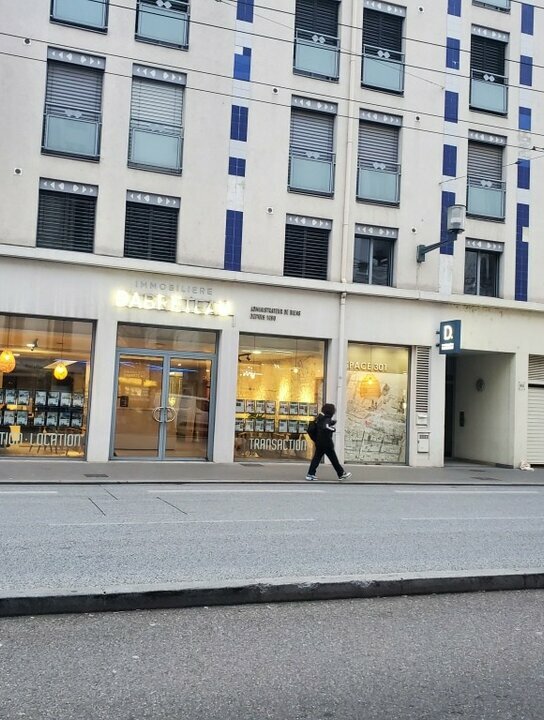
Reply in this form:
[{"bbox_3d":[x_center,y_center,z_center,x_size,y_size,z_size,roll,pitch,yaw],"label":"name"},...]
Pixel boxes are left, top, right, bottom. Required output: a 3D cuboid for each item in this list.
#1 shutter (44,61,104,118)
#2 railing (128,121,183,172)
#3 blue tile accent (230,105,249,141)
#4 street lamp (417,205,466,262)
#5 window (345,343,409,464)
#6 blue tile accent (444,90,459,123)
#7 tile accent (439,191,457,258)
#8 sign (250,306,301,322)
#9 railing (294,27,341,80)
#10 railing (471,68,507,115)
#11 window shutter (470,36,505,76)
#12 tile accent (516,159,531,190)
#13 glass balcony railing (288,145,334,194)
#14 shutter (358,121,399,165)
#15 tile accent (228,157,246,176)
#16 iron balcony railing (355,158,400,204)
[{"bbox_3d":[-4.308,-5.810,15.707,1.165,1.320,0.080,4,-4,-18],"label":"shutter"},{"bbox_3d":[-2.582,-4.776,16.072,1.182,0.963,0.060,4,-4,-18],"label":"railing"},{"bbox_3d":[-0.748,-5.477,16.731,0.399,0.800,0.050,4,-3,-19],"label":"blue tile accent"},{"bbox_3d":[4.032,-3.018,17.265,0.415,1.015,1.777,4,-4,-18],"label":"street lamp"},{"bbox_3d":[2.578,1.090,17.789,1.722,2.963,0.120,4,-3,-19],"label":"window"},{"bbox_3d":[4.792,-6.731,19.231,0.399,0.819,0.030,4,-4,-19],"label":"blue tile accent"},{"bbox_3d":[4.592,-3.558,18.785,0.408,1.668,0.030,4,-4,-19],"label":"tile accent"},{"bbox_3d":[0.099,-1.048,16.836,1.236,0.300,0.040,4,-3,-19],"label":"sign"},{"bbox_3d":[1.121,-7.498,17.763,1.216,1.111,0.080,4,-4,-19],"label":"railing"},{"bbox_3d":[5.869,-7.167,19.420,1.198,1.118,0.080,4,-4,-19],"label":"railing"},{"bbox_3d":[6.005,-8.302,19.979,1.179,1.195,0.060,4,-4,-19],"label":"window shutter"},{"bbox_3d":[6.761,-4.995,19.354,0.403,0.814,0.050,4,-3,-19],"label":"tile accent"},{"bbox_3d":[0.980,-4.539,17.266,1.138,1.012,0.060,4,-4,-18],"label":"glass balcony railing"},{"bbox_3d":[2.739,-5.516,18.381,1.141,1.068,0.060,4,-4,-19],"label":"shutter"},{"bbox_3d":[-0.822,-4.577,17.151,0.411,0.424,0.030,4,-4,-19],"label":"tile accent"},{"bbox_3d":[2.731,-4.573,18.419,1.224,1.010,0.060,4,-4,-19],"label":"iron balcony railing"}]

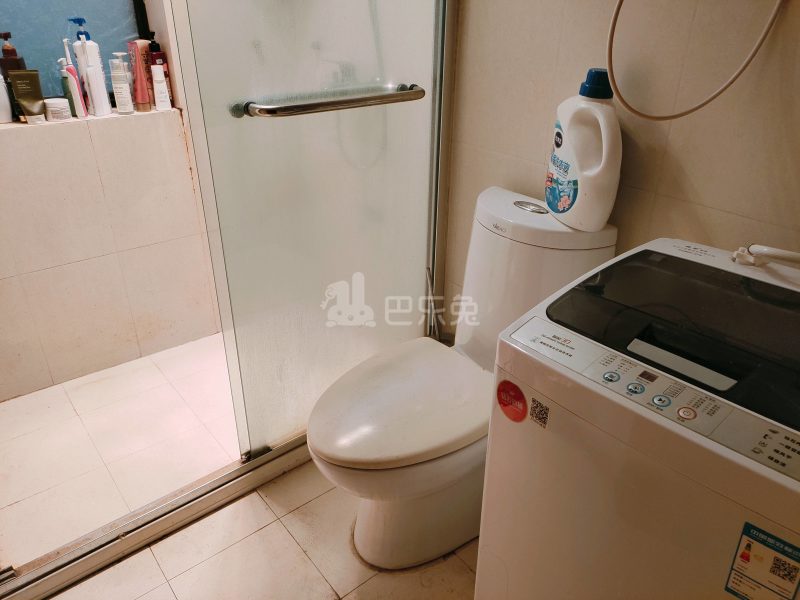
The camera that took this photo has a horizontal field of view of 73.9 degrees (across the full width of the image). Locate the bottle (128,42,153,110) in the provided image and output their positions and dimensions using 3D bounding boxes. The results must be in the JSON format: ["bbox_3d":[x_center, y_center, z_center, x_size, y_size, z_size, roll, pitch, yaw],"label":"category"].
[{"bbox_3d":[-0.900,-0.774,1.840,0.056,0.217,0.046,11,27,21],"label":"bottle"}]

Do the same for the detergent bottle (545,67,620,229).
[{"bbox_3d":[0.409,-0.331,1.178,0.102,0.312,0.172,-6,26,-13],"label":"detergent bottle"}]

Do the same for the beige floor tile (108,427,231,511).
[{"bbox_3d":[-0.698,0.512,1.625,0.298,0.010,0.270,-20,32,-36],"label":"beige floor tile"}]

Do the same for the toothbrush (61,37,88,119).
[{"bbox_3d":[-1.090,-0.735,1.771,0.032,0.240,0.030,0,26,0],"label":"toothbrush"}]

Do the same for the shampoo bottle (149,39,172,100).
[{"bbox_3d":[-0.884,-0.832,1.946,0.066,0.245,0.055,-20,32,-36],"label":"shampoo bottle"}]

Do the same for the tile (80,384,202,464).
[{"bbox_3d":[-0.850,0.397,1.745,0.296,0.010,0.298,-20,33,-36],"label":"tile"}]

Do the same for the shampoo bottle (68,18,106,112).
[{"bbox_3d":[-1.022,-0.778,1.767,0.065,0.277,0.082,20,32,35],"label":"shampoo bottle"}]

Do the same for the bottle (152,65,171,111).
[{"bbox_3d":[-0.867,-0.766,1.921,0.046,0.147,0.040,-20,32,-36],"label":"bottle"}]

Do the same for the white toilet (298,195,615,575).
[{"bbox_3d":[0.075,0.218,1.298,0.678,0.804,0.395,-15,30,-29],"label":"white toilet"}]

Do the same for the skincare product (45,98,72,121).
[{"bbox_3d":[-1.131,-0.625,1.757,0.066,0.060,0.066,-16,30,-30],"label":"skincare product"}]

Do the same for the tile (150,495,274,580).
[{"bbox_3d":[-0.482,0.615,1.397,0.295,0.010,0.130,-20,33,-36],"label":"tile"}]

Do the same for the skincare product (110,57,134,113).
[{"bbox_3d":[-0.938,-0.719,1.796,0.051,0.166,0.048,-15,30,-29],"label":"skincare product"}]

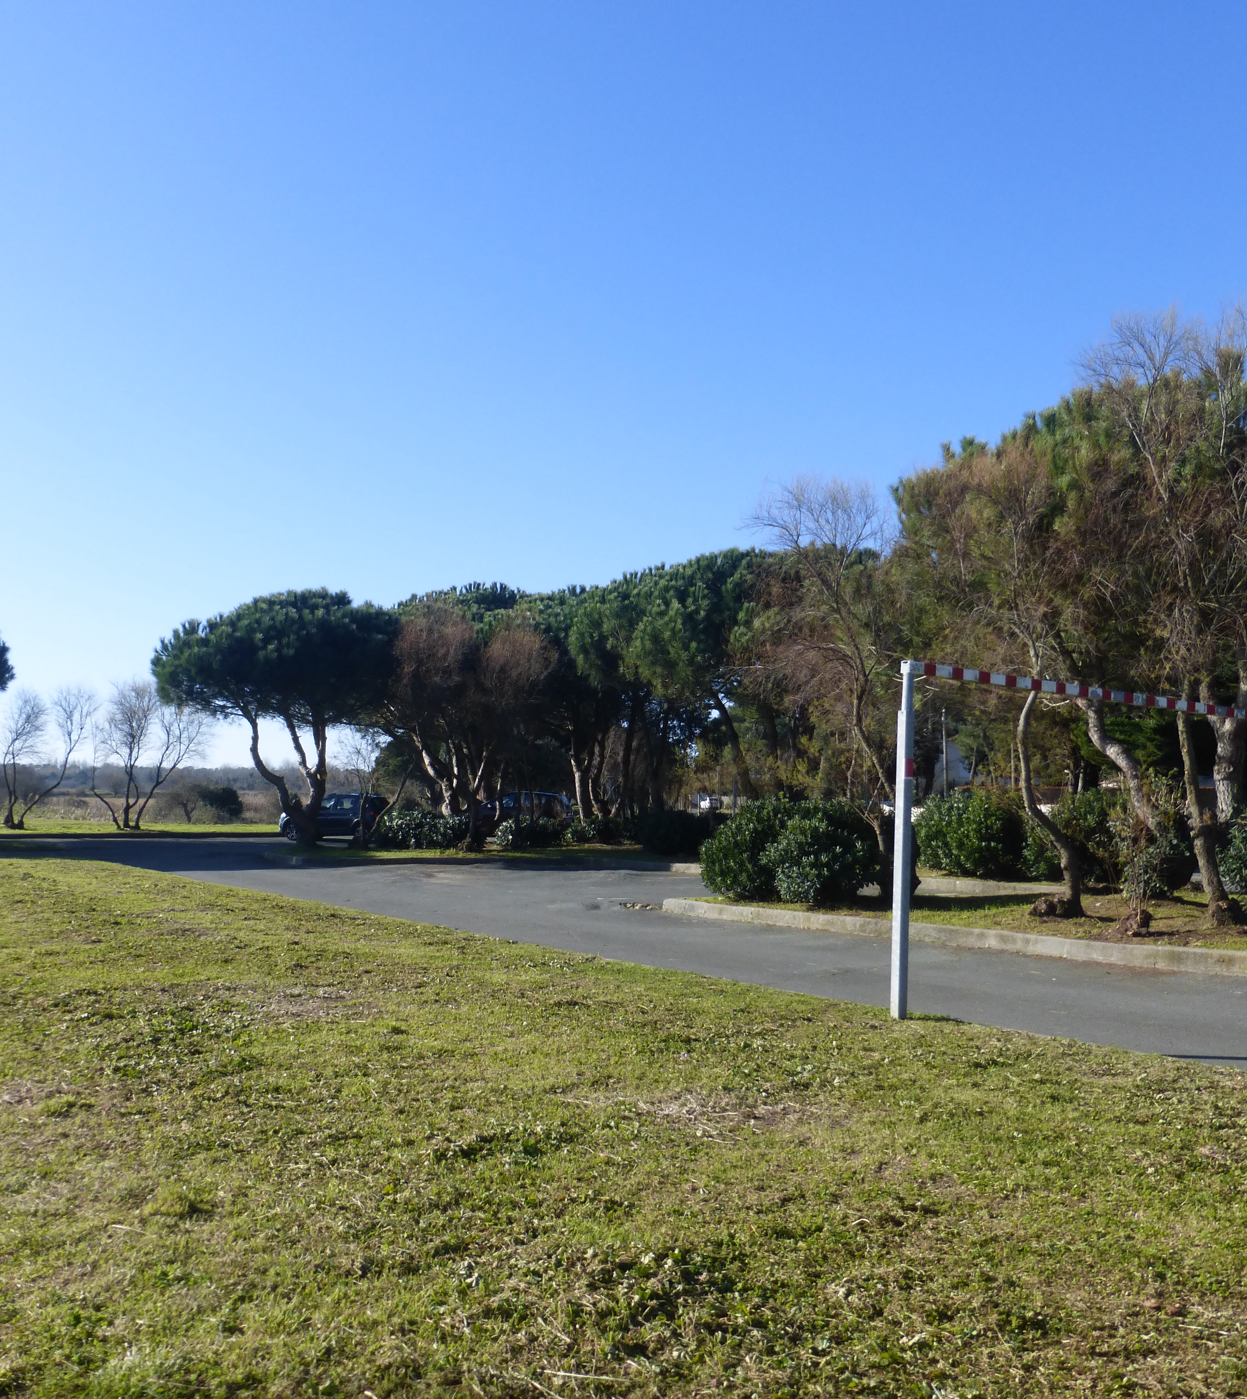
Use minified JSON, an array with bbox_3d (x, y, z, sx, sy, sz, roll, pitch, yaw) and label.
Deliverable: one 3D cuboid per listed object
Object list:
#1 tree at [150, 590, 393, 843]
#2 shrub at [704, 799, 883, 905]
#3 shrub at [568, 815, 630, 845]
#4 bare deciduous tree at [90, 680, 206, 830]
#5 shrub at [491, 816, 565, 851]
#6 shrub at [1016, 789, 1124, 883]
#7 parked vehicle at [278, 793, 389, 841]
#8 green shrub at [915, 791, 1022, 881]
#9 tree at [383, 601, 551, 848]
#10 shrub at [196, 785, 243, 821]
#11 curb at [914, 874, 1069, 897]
[{"bbox_3d":[-11.270,0.565,43.500,7.650,8.240,7.650,2,-4,-14],"label":"tree"},{"bbox_3d":[2.081,1.890,16.800,2.270,1.330,2.000,0,-4,7],"label":"shrub"},{"bbox_3d":[-0.696,3.719,38.029,1.800,0.880,1.500,0,-4,0],"label":"shrub"},{"bbox_3d":[-21.369,2.487,60.500,4.940,6.740,4.800,2,-4,-19],"label":"bare deciduous tree"},{"bbox_3d":[-2.626,3.669,37.230,2.000,0.900,1.500,0,-4,0],"label":"shrub"},{"bbox_3d":[7.738,2.369,23.300,1.840,1.640,1.900,-1,-4,18],"label":"shrub"},{"bbox_3d":[-11.037,4.493,51.400,4.300,1.670,1.820,0,-4,15],"label":"parked vehicle"},{"bbox_3d":[5.106,1.986,19.744,1.500,1.310,1.400,-1,-4,23],"label":"green shrub"},{"bbox_3d":[-4.122,0.852,36.513,4.400,6.400,4.200,0,-4,0],"label":"tree"},{"bbox_3d":[-22.774,5.878,76.000,2.600,2.140,2.600,2,-4,-17],"label":"shrub"},{"bbox_3d":[4.981,2.580,18.607,0.200,0.210,2.200,4,-5,-44],"label":"curb"}]

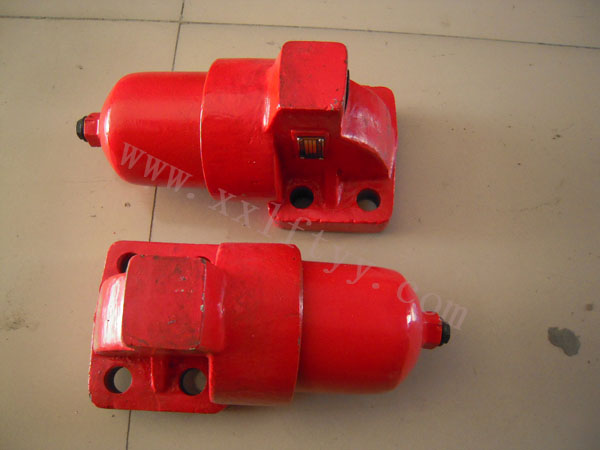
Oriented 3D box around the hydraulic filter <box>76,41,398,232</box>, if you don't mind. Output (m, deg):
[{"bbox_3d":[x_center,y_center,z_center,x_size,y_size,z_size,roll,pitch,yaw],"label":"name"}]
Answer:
[{"bbox_3d":[-0.043,-0.070,0.341,0.235,0.128,0.115,2,73,-2],"label":"hydraulic filter"}]

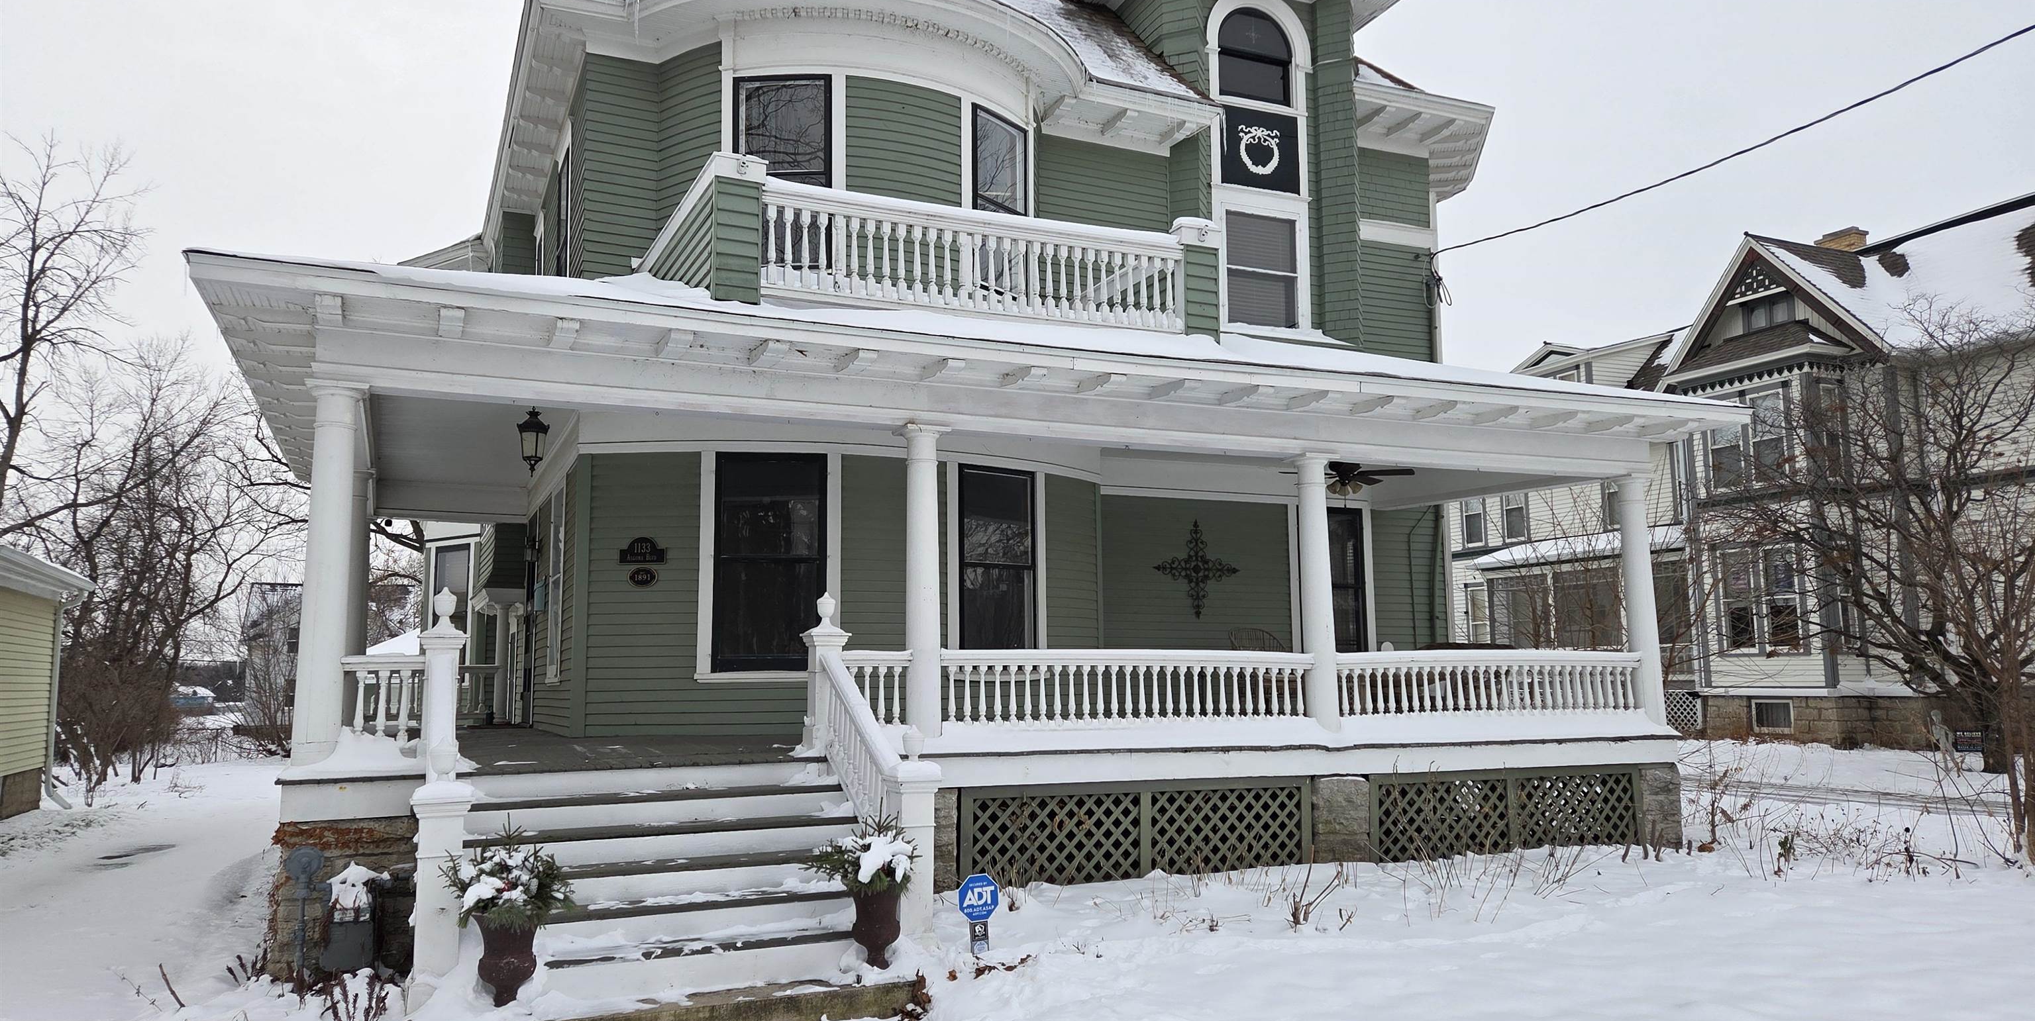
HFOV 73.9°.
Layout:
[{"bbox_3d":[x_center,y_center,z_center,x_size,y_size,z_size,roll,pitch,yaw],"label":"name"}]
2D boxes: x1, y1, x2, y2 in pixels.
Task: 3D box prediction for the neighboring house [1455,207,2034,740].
[{"bbox_3d":[18.842,-0.531,30.195,10.000,11.100,16.500,3,-8,-24],"label":"neighboring house"}]

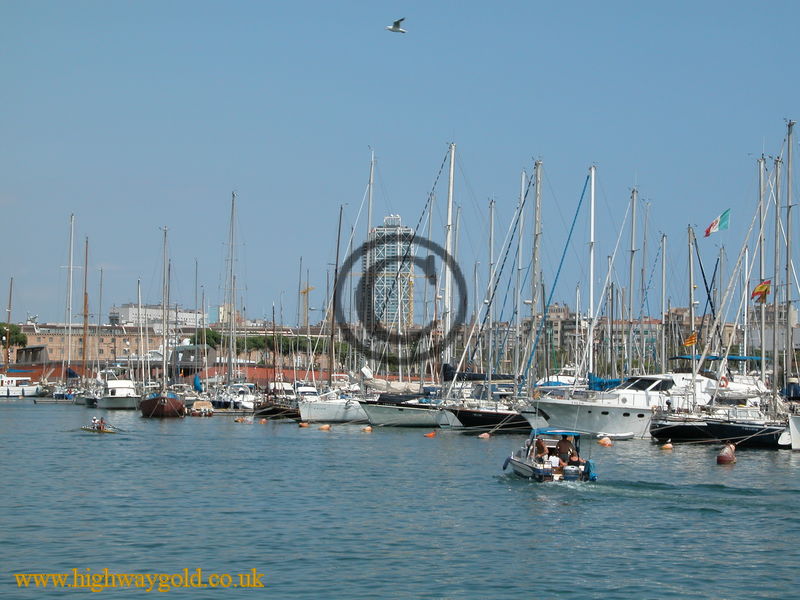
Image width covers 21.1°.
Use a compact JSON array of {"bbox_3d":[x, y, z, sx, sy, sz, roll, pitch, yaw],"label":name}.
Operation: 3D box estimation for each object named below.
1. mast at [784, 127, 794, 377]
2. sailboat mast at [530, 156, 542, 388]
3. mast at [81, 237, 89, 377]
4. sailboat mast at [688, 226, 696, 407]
[{"bbox_3d":[21.401,-1.894,118.000,0.250,16.000,0.250,1,-2,-12],"label":"mast"},{"bbox_3d":[9.359,-1.213,149.000,0.280,17.000,0.280,2,-2,-12],"label":"sailboat mast"},{"bbox_3d":[-39.233,1.299,268.120,0.300,18.226,0.300,0,-2,0],"label":"mast"},{"bbox_3d":[15.923,1.062,117.000,0.220,10.200,0.220,0,-2,-12],"label":"sailboat mast"}]

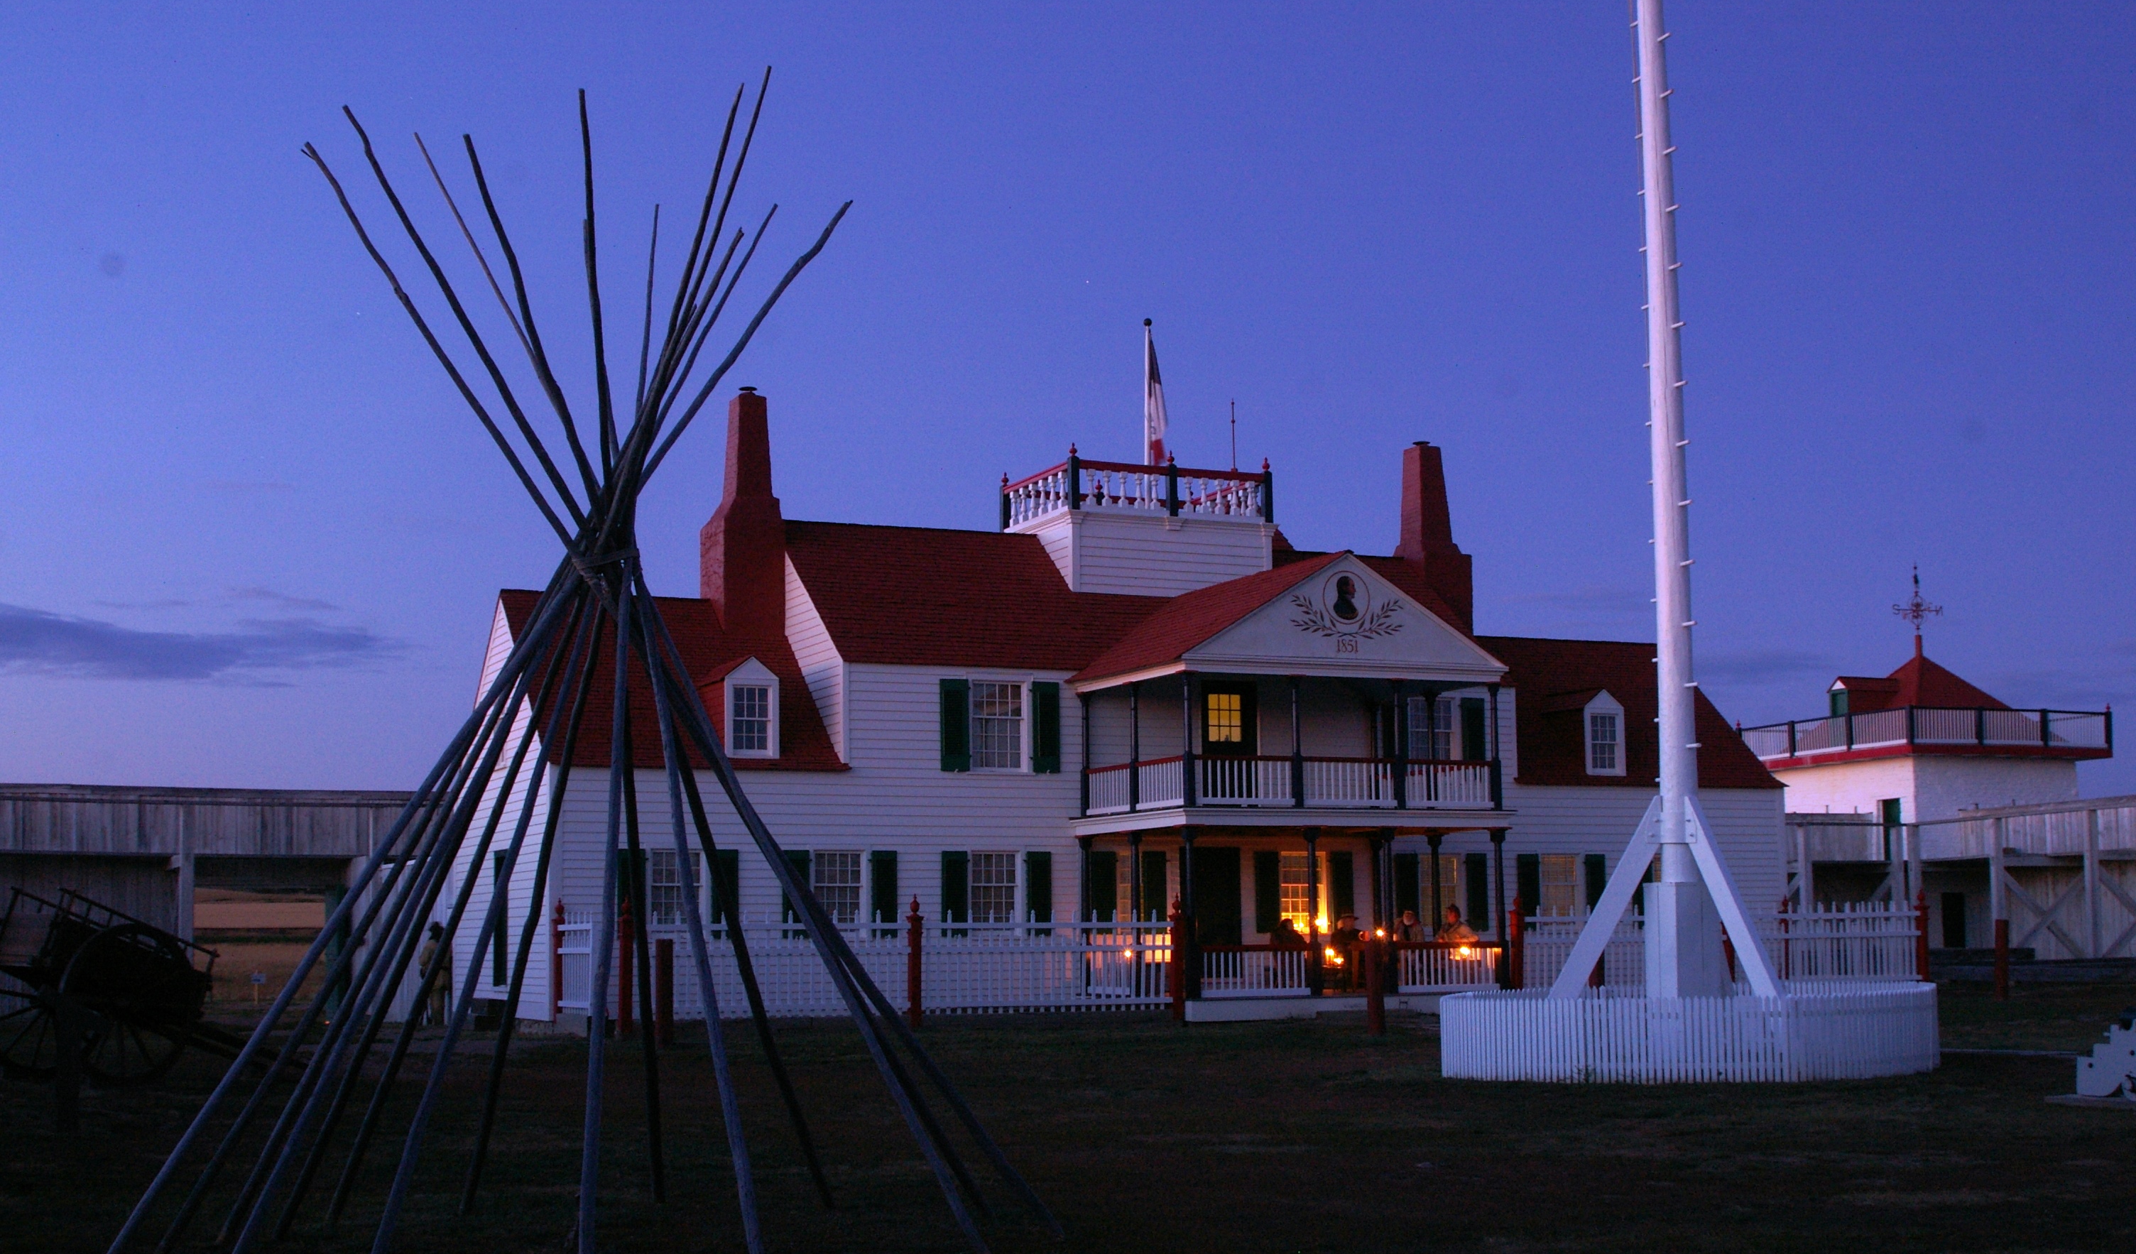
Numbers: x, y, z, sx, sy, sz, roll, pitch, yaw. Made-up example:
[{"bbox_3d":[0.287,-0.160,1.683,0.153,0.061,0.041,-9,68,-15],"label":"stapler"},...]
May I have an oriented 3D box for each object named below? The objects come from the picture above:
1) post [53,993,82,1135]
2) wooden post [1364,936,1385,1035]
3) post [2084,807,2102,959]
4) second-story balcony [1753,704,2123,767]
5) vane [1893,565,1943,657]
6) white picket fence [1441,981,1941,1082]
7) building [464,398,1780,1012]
[{"bbox_3d":[-8.155,3.564,20.300,0.180,1.157,0.180,2,-7,-24],"label":"post"},{"bbox_3d":[4.241,5.019,34.804,0.240,1.400,0.240,3,-8,-24],"label":"wooden post"},{"bbox_3d":[28.877,7.267,70.144,0.300,4.450,0.300,3,-8,-24],"label":"post"},{"bbox_3d":[27.920,3.625,81.489,8.800,1.500,8.600,3,-8,-24],"label":"second-story balcony"},{"bbox_3d":[28.096,-0.524,82.269,1.600,2.950,1.500,-3,-7,19],"label":"vane"},{"bbox_3d":[6.368,4.142,25.582,5.119,0.780,5.119,-1,-7,0],"label":"white picket fence"},{"bbox_3d":[2.244,1.375,44.232,24.000,11.000,11.700,3,-8,-24],"label":"building"}]

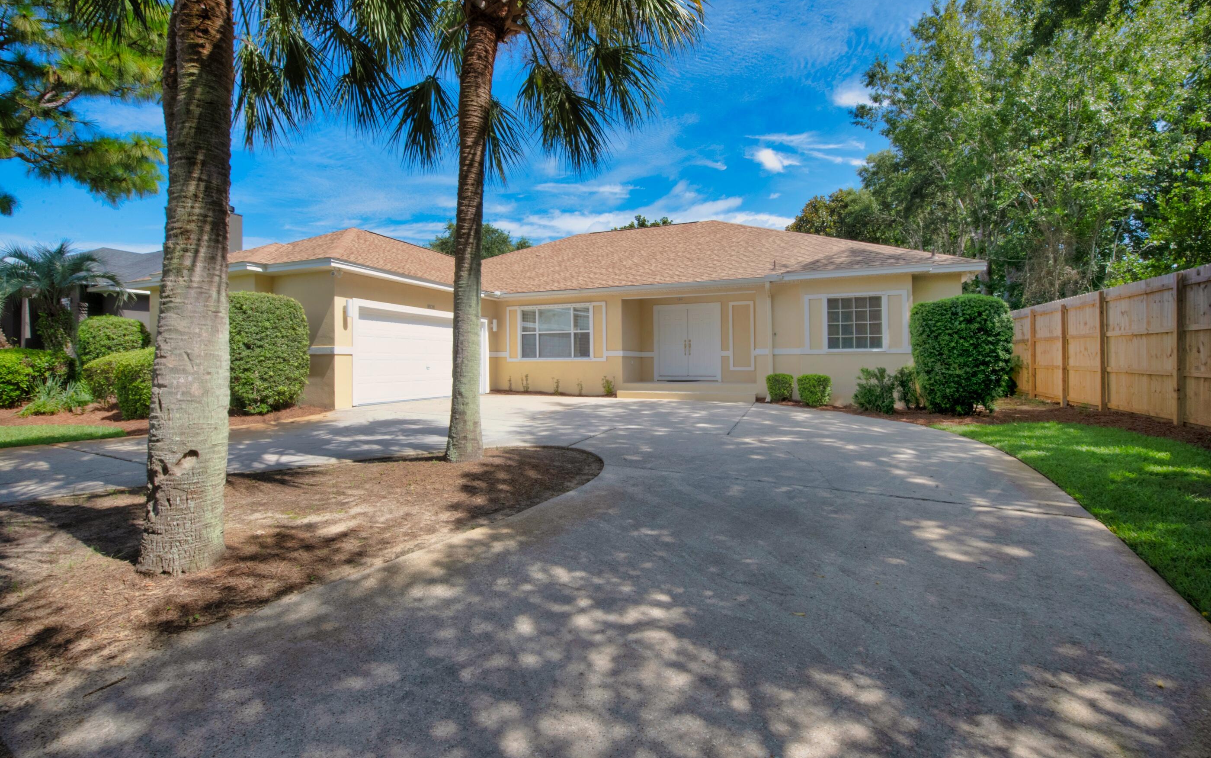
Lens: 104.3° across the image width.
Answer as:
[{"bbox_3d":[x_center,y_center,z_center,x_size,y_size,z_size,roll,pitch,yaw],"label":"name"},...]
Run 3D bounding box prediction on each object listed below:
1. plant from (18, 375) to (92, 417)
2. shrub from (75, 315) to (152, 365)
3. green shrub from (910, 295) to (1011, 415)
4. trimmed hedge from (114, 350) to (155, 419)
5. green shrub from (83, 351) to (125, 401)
[{"bbox_3d":[-10.751,0.326,9.217,0.950,0.700,0.900,1,2,25],"label":"plant"},{"bbox_3d":[-13.389,-0.575,12.788,1.400,2.250,1.400,1,2,25],"label":"shrub"},{"bbox_3d":[7.225,-0.487,9.589,1.600,2.300,1.600,1,2,25],"label":"green shrub"},{"bbox_3d":[-8.419,0.059,8.707,1.000,1.270,1.000,1,2,25],"label":"trimmed hedge"},{"bbox_3d":[-10.753,0.038,10.308,1.000,1.200,1.000,1,2,25],"label":"green shrub"}]

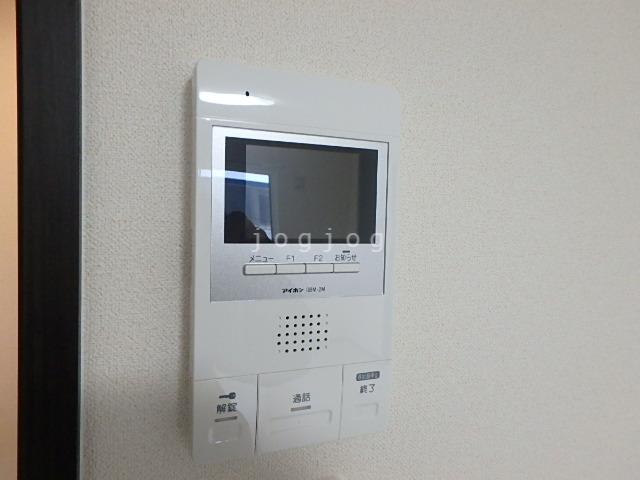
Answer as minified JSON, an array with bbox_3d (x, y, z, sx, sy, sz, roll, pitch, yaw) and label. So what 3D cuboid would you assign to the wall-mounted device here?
[{"bbox_3d":[-0.015,0.014,0.278,0.125,0.223,0.028,0,4,-21],"label":"wall-mounted device"}]

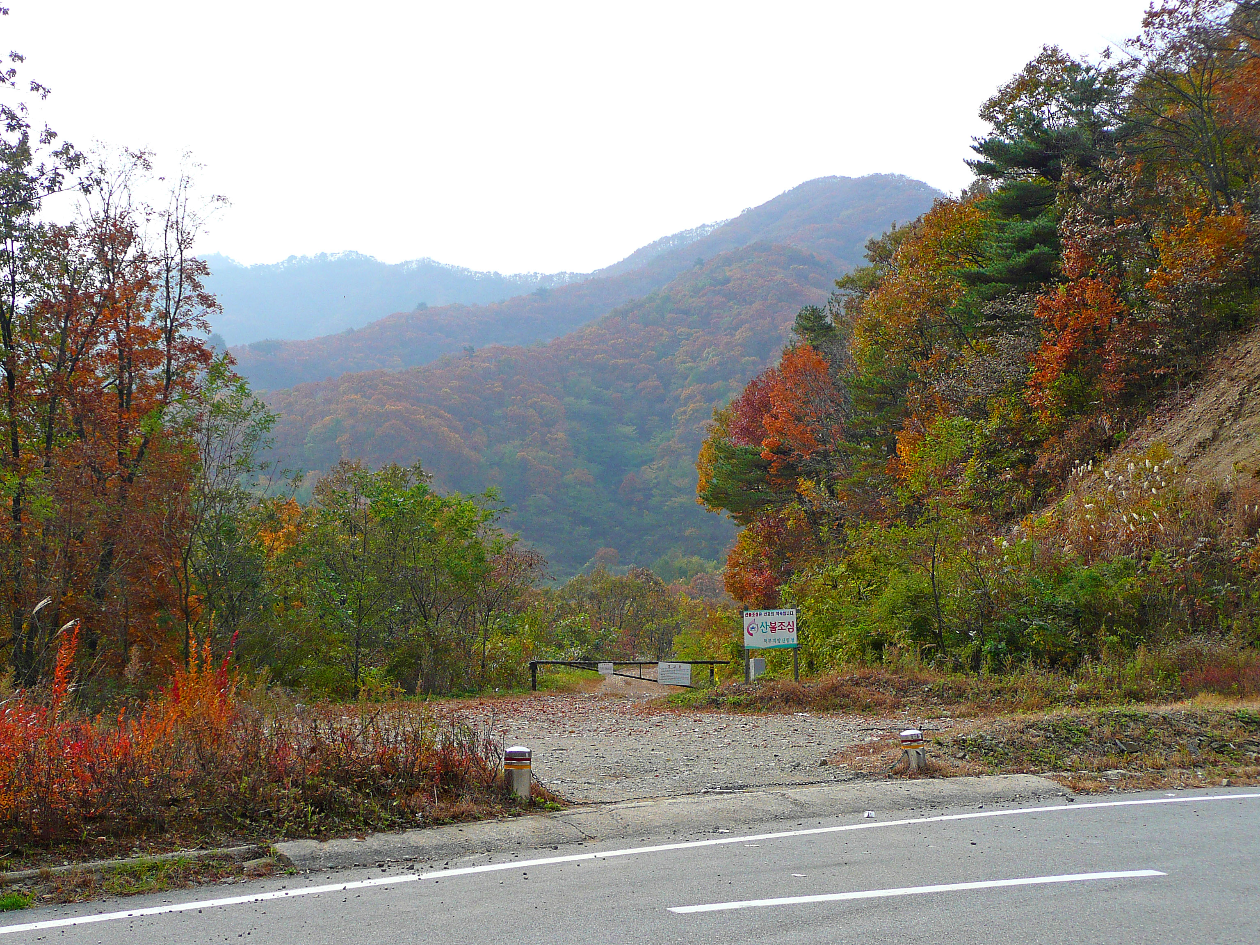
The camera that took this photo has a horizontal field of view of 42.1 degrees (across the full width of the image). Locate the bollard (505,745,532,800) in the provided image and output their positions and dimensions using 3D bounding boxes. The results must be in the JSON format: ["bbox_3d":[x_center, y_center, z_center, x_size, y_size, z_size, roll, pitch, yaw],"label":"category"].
[{"bbox_3d":[-0.855,2.295,12.500,0.205,0.415,0.205,0,-4,-4],"label":"bollard"}]

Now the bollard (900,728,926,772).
[{"bbox_3d":[2.555,2.505,14.700,0.205,0.385,0.205,-6,-5,9],"label":"bollard"}]

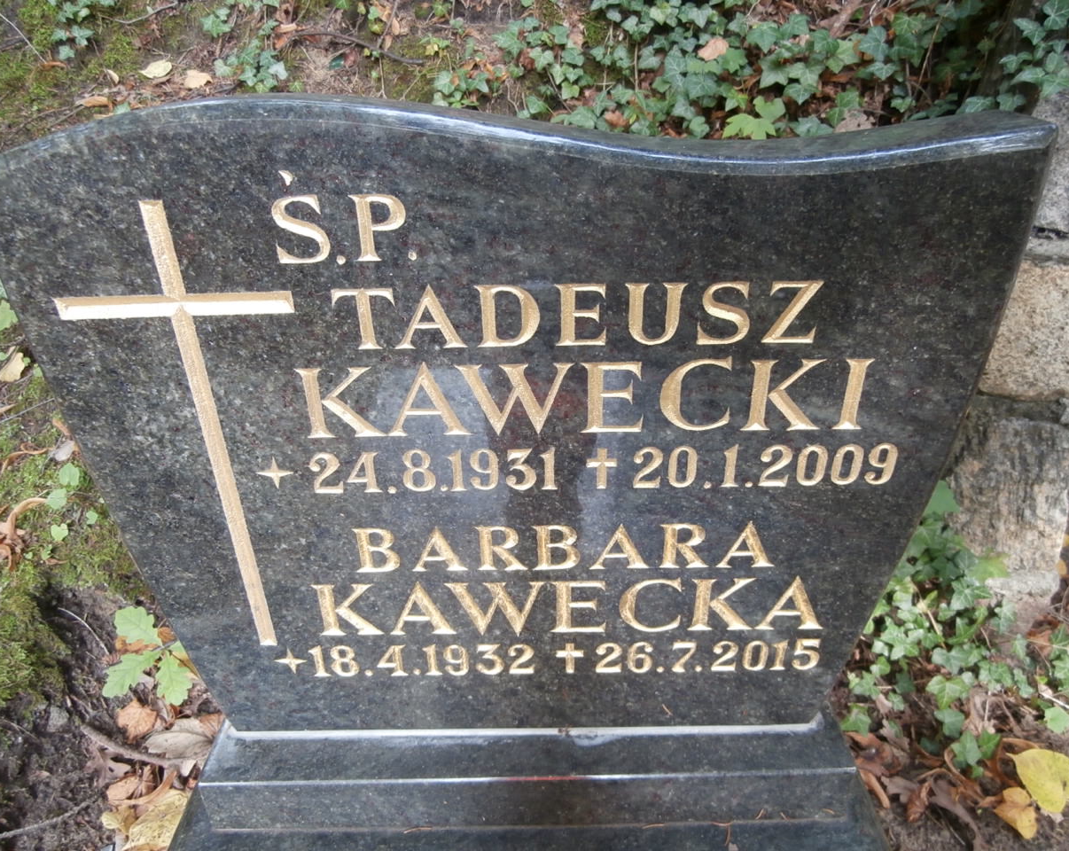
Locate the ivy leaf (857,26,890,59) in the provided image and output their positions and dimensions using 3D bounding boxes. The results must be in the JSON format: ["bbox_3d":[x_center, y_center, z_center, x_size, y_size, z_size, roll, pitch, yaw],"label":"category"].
[{"bbox_3d":[0.547,-0.618,1.270,0.051,0.010,0.067,-9,74,-1],"label":"ivy leaf"}]

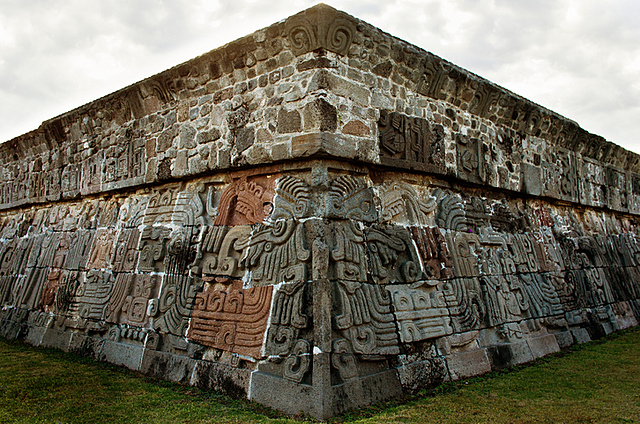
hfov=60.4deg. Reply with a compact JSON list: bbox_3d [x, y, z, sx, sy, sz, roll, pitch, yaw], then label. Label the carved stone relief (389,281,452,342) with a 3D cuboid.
[{"bbox_3d":[1.219,1.316,7.234,0.280,0.719,1.220,-23,-19,40],"label":"carved stone relief"}]

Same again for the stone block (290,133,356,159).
[{"bbox_3d":[0.047,-0.781,6.799,0.493,0.224,0.631,-5,-7,44],"label":"stone block"}]

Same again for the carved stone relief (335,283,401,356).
[{"bbox_3d":[0.413,1.260,6.386,0.280,0.851,1.101,-23,-19,40],"label":"carved stone relief"}]

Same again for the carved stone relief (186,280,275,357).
[{"bbox_3d":[-1.050,1.341,6.967,1.502,0.825,0.280,-5,-21,44],"label":"carved stone relief"}]

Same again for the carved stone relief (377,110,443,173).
[{"bbox_3d":[1.258,-0.974,7.910,0.250,0.746,1.621,-5,-7,44],"label":"carved stone relief"}]

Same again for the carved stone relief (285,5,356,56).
[{"bbox_3d":[0.013,-2.102,6.584,0.592,0.386,0.614,-5,-7,44],"label":"carved stone relief"}]

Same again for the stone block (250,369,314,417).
[{"bbox_3d":[-0.298,1.993,5.988,1.027,0.292,0.350,-5,-21,44],"label":"stone block"}]

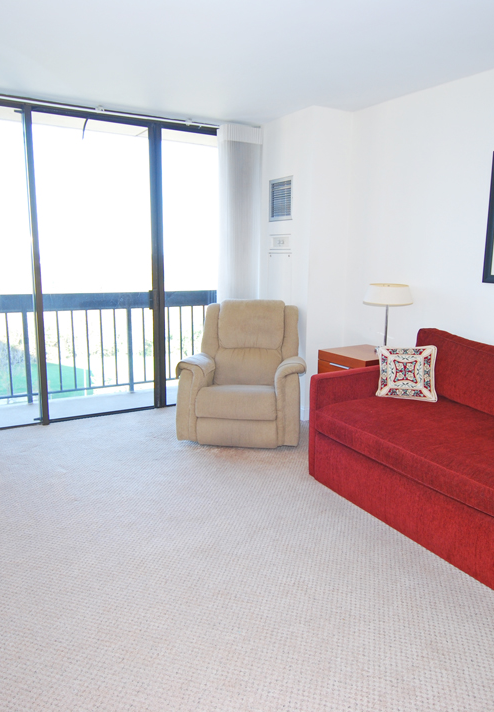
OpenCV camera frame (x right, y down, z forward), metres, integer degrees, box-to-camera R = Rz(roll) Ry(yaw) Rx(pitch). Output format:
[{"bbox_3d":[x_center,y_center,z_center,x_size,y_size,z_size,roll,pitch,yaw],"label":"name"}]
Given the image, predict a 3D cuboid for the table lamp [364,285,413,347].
[{"bbox_3d":[0.995,-0.266,3.800,0.340,0.487,0.340,-6,12,-31],"label":"table lamp"}]

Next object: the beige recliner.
[{"bbox_3d":[-0.009,0.087,4.085,0.888,0.985,0.908,2,11,6],"label":"beige recliner"}]

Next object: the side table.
[{"bbox_3d":[0.875,0.296,3.915,0.507,0.658,0.481,-6,12,-31],"label":"side table"}]

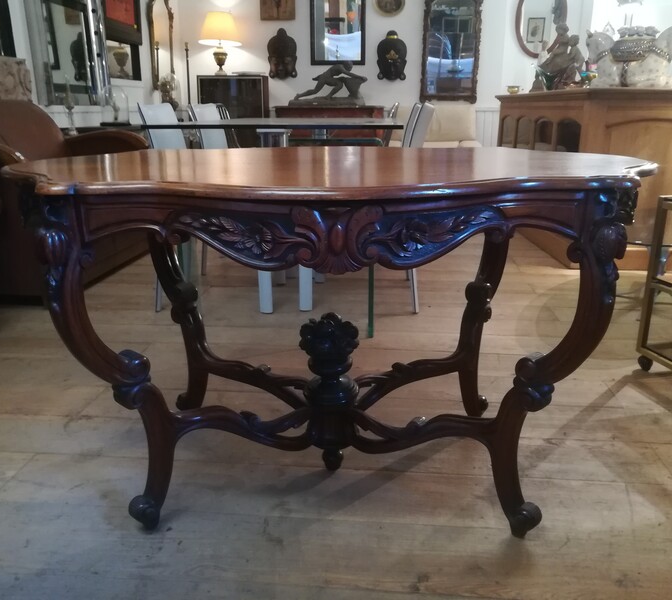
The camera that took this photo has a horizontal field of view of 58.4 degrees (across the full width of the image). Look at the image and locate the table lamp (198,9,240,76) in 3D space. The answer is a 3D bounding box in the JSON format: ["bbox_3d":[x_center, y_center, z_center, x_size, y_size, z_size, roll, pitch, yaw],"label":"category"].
[{"bbox_3d":[-1.028,-2.275,5.340,0.380,0.550,0.380,0,18,0],"label":"table lamp"}]

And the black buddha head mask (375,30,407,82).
[{"bbox_3d":[0.513,-2.231,5.491,0.275,0.435,0.140,1,18,2],"label":"black buddha head mask"}]

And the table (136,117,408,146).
[{"bbox_3d":[-0.169,-0.479,3.013,0.930,0.805,1.600,1,18,4],"label":"table"}]

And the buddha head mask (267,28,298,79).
[{"bbox_3d":[-0.487,-2.251,5.505,0.280,0.440,0.140,1,18,2],"label":"buddha head mask"}]

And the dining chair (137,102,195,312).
[{"bbox_3d":[-0.510,-0.426,2.710,0.540,0.890,0.460,1,18,4],"label":"dining chair"}]

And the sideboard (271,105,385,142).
[{"bbox_3d":[-0.049,-1.350,5.611,1.020,0.870,0.460,1,18,3],"label":"sideboard"}]

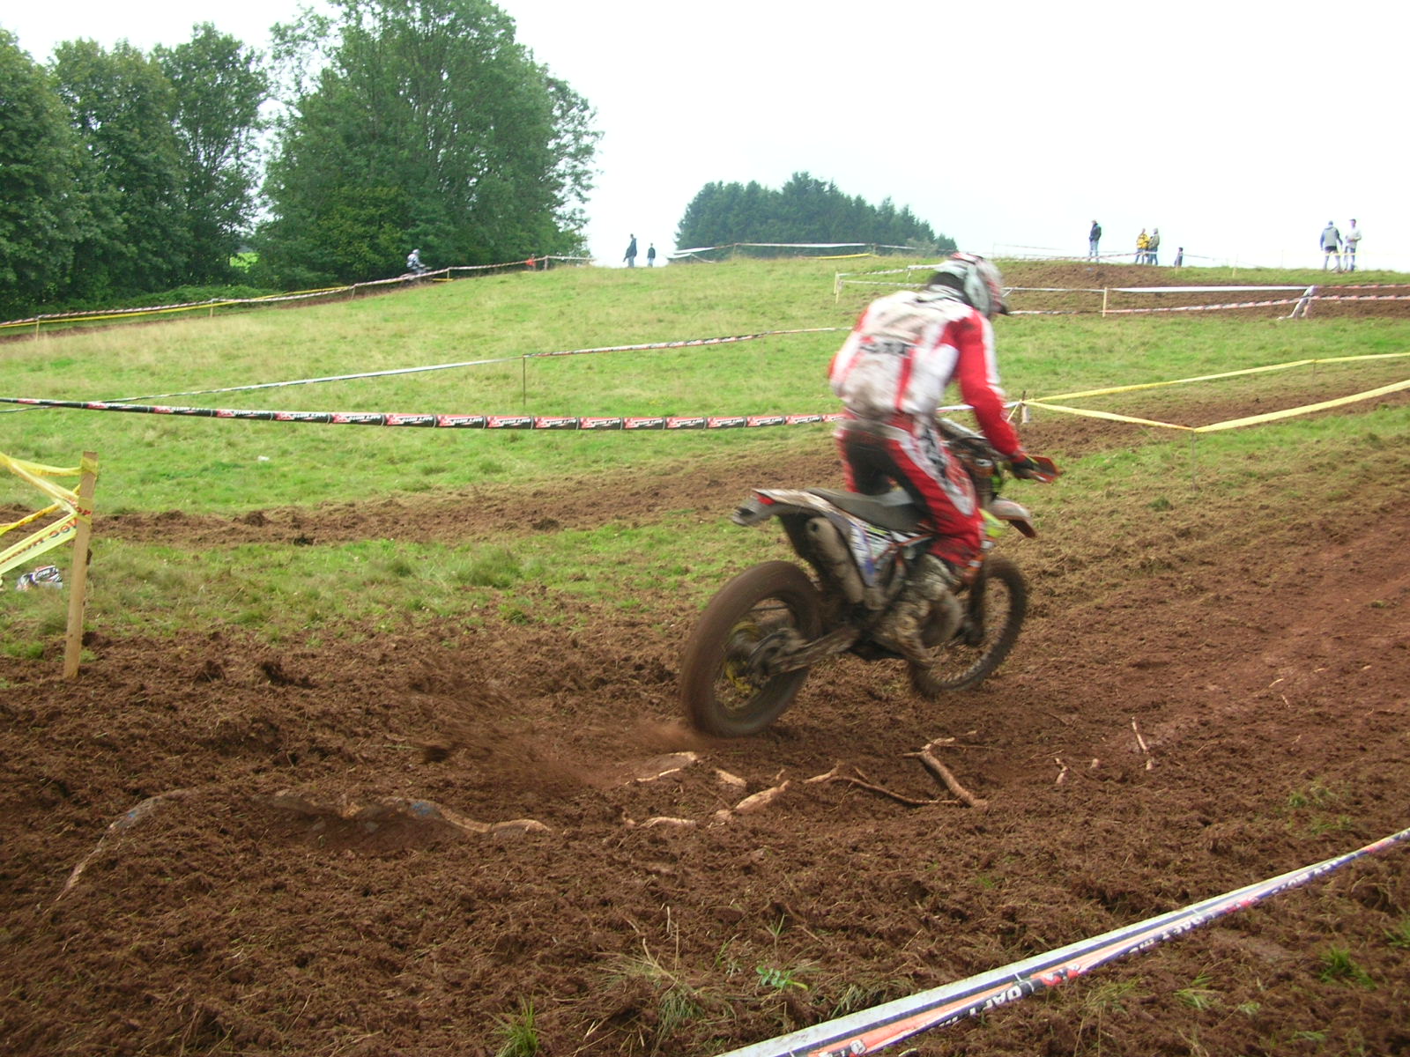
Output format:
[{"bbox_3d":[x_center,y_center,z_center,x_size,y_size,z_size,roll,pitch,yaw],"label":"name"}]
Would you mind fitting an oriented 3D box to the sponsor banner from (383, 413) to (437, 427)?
[{"bbox_3d":[-2.027,-0.740,9.788,0.380,0.090,0.012,-1,6,-34],"label":"sponsor banner"}]

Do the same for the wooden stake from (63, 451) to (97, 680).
[{"bbox_3d":[-2.626,0.151,6.000,0.060,0.970,0.045,5,6,-17],"label":"wooden stake"}]

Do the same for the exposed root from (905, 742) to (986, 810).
[{"bbox_3d":[0.800,0.790,4.640,0.200,0.080,0.640,0,7,-6],"label":"exposed root"}]

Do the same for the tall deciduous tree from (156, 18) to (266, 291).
[{"bbox_3d":[-26.337,-19.966,76.000,6.300,14.000,6.300,1,6,0],"label":"tall deciduous tree"}]

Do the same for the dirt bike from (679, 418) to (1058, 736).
[{"bbox_3d":[0.740,0.170,5.660,0.820,1.220,2.120,19,13,39],"label":"dirt bike"}]

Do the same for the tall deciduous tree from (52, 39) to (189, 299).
[{"bbox_3d":[-29.103,-17.912,71.000,6.800,13.300,6.800,1,6,0],"label":"tall deciduous tree"}]

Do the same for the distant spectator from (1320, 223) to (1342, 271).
[{"bbox_3d":[21.085,-9.495,48.000,0.660,1.750,0.420,1,7,6],"label":"distant spectator"}]

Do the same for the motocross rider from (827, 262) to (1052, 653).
[{"bbox_3d":[0.880,-0.270,5.580,0.780,1.580,0.880,10,10,40],"label":"motocross rider"}]

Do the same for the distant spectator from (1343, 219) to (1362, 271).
[{"bbox_3d":[21.827,-9.532,48.000,0.540,1.750,0.420,4,7,30],"label":"distant spectator"}]

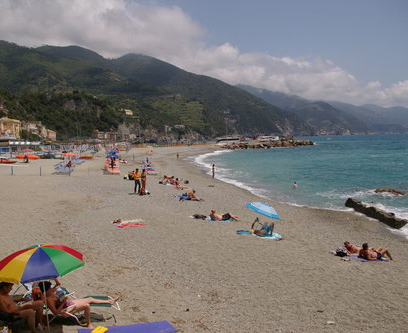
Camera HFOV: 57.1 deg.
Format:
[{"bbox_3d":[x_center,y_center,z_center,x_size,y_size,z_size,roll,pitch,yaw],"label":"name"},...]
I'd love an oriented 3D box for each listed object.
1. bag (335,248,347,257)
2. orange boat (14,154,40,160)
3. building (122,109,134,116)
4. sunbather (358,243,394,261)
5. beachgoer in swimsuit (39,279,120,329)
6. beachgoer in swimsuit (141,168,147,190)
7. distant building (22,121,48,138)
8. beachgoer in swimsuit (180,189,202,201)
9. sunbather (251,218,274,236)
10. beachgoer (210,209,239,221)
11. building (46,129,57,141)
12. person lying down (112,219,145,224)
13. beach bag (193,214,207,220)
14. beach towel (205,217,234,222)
[{"bbox_3d":[5.145,3.242,14.100,0.420,0.260,0.280,-2,5,-18],"label":"bag"},{"bbox_3d":[-28.168,-1.440,60.000,3.500,0.850,2.600,-1,5,0],"label":"orange boat"},{"bbox_3d":[-88.023,-63.025,440.000,9.500,7.000,7.500,-3,6,-30],"label":"building"},{"bbox_3d":[6.201,3.056,13.400,1.220,0.600,0.580,0,5,7],"label":"sunbather"},{"bbox_3d":[-2.590,2.861,7.800,1.500,0.880,0.620,-1,5,-6],"label":"beachgoer in swimsuit"},{"bbox_3d":[-4.389,1.016,27.200,0.360,1.650,0.480,-4,6,-37],"label":"beachgoer in swimsuit"},{"bbox_3d":[-65.171,-14.310,145.000,9.700,6.800,8.500,-2,5,-14],"label":"distant building"},{"bbox_3d":[-0.688,1.996,25.800,1.150,0.740,0.600,0,5,11],"label":"beachgoer in swimsuit"},{"bbox_3d":[2.628,2.740,16.700,1.100,0.720,0.550,1,5,20],"label":"sunbather"},{"bbox_3d":[1.092,2.533,19.500,1.500,0.500,0.500,0,5,7],"label":"beachgoer"},{"bbox_3d":[-107.795,-22.478,265.000,5.600,7.600,4.800,-5,7,-43],"label":"building"},{"bbox_3d":[-3.611,2.650,18.000,1.650,0.270,0.500,-3,4,-16],"label":"person lying down"},{"bbox_3d":[-0.241,2.734,20.100,0.700,0.300,0.400,-1,5,0],"label":"beach bag"},{"bbox_3d":[0.854,2.865,20.000,1.650,0.080,0.800,-1,5,0],"label":"beach towel"}]

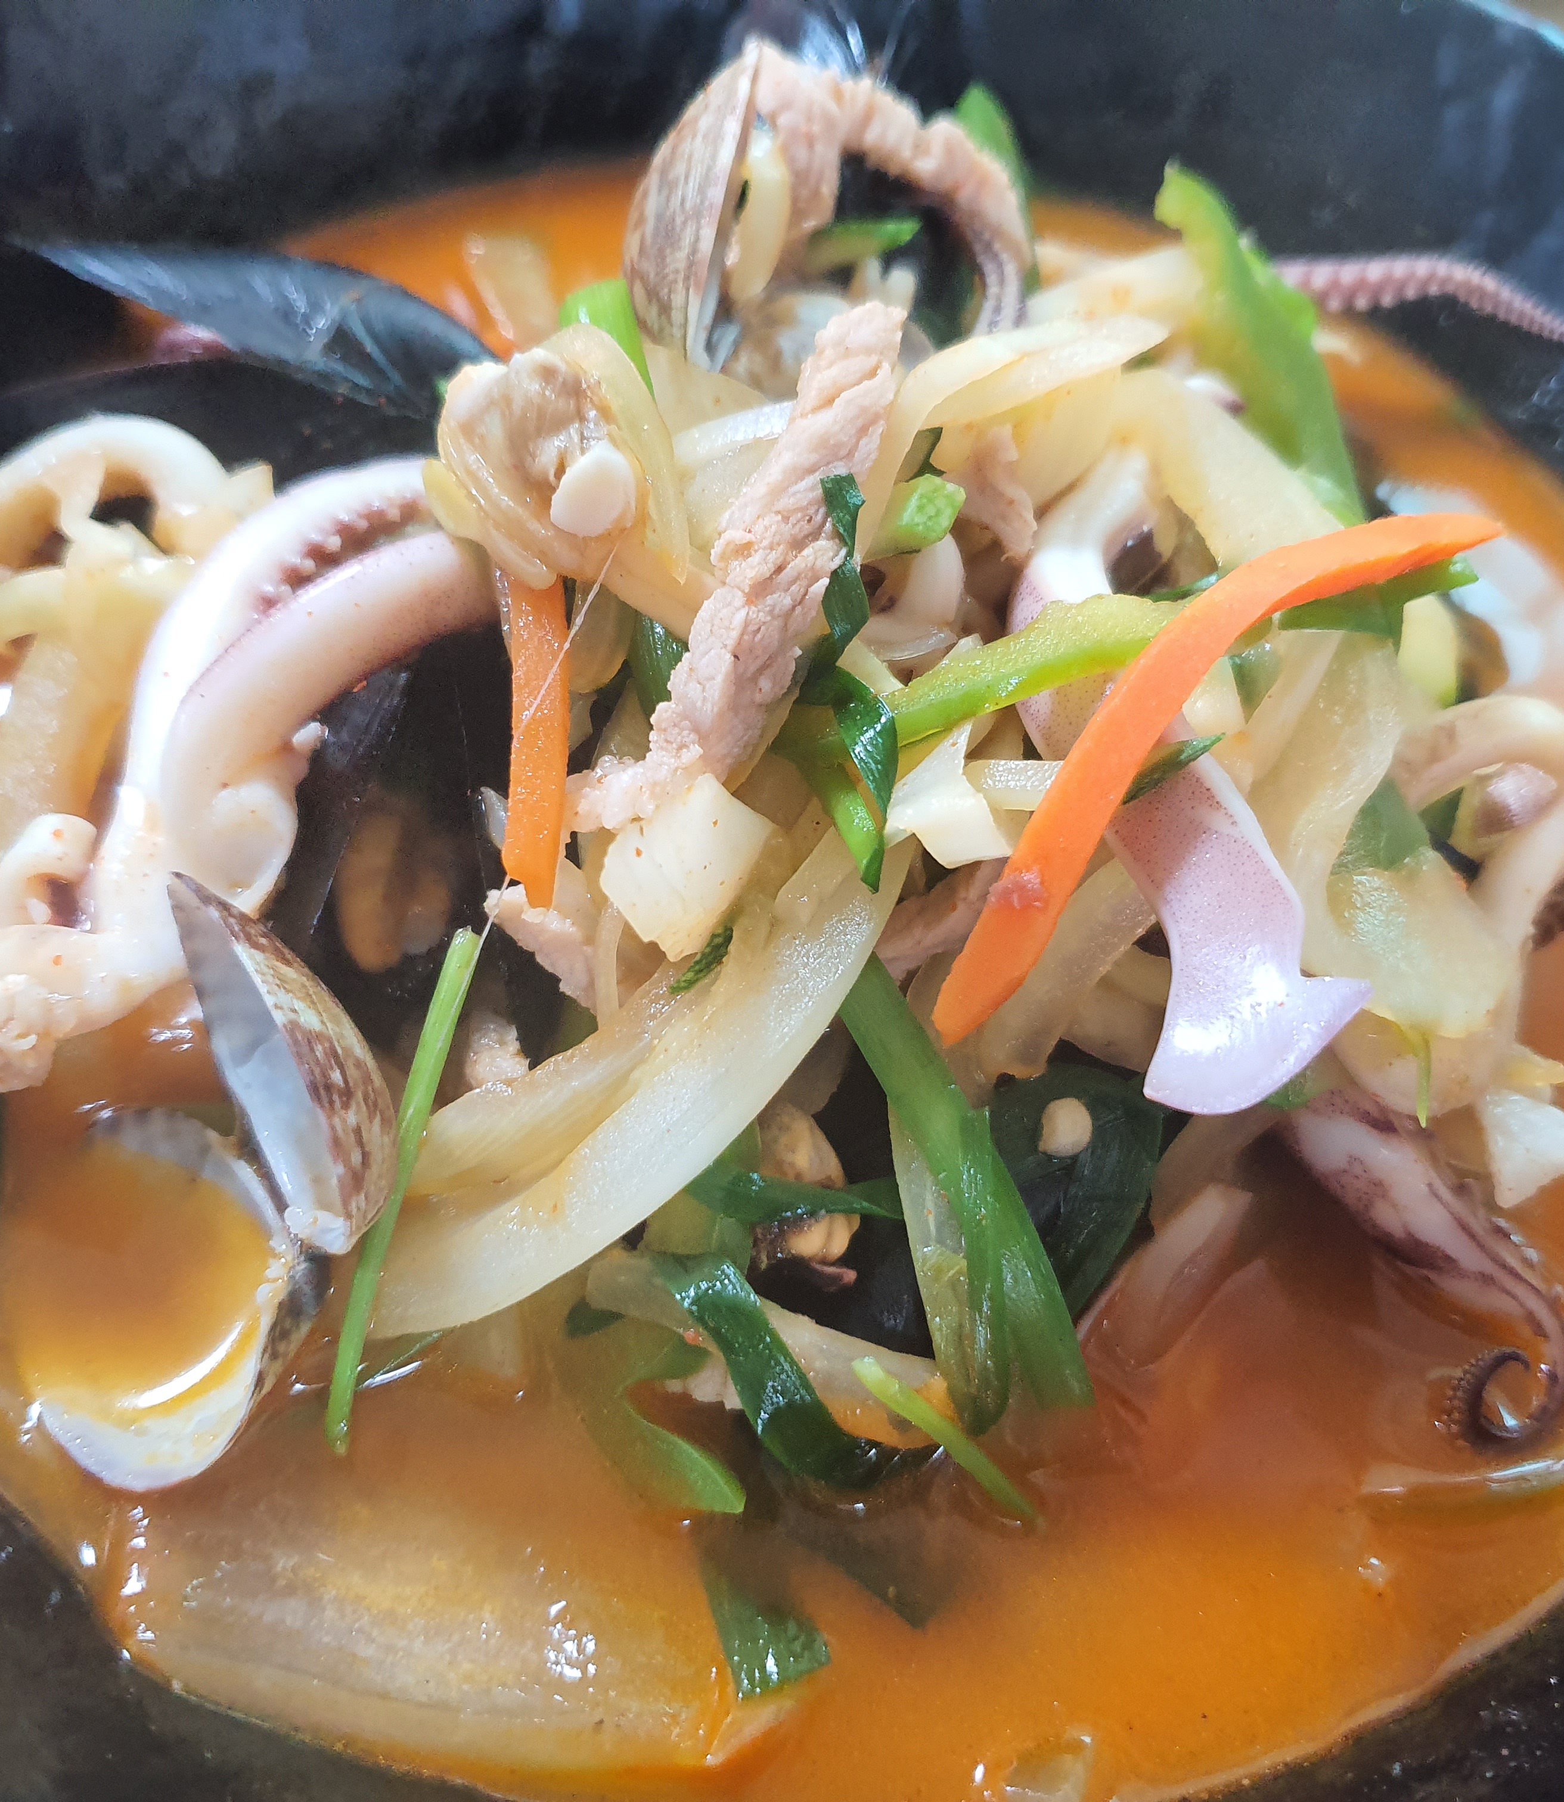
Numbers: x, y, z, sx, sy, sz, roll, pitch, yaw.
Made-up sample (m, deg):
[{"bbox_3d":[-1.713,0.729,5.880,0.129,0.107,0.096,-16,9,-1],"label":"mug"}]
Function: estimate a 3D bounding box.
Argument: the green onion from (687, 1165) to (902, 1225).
[{"bbox_3d":[0.001,0.023,0.141,0.017,0.005,0.006,4,57,-2],"label":"green onion"}]

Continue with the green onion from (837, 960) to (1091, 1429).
[{"bbox_3d":[0.015,0.023,0.143,0.011,0.008,0.041,-28,102,-21],"label":"green onion"}]

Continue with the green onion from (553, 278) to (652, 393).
[{"bbox_3d":[-0.018,-0.058,0.186,0.009,0.008,0.015,-20,61,-17],"label":"green onion"}]

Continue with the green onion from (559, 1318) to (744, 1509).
[{"bbox_3d":[-0.010,0.040,0.142,0.011,0.007,0.018,-39,80,-25],"label":"green onion"}]

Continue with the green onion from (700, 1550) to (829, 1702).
[{"bbox_3d":[-0.001,0.055,0.137,0.010,0.004,0.013,-16,51,-15],"label":"green onion"}]

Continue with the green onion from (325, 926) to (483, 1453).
[{"bbox_3d":[-0.030,0.023,0.142,0.003,0.003,0.042,14,88,5],"label":"green onion"}]

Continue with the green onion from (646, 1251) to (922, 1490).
[{"bbox_3d":[0.000,0.037,0.142,0.027,0.007,0.009,43,61,-6],"label":"green onion"}]

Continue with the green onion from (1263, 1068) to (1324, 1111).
[{"bbox_3d":[0.043,0.016,0.151,0.009,0.005,0.007,18,57,7],"label":"green onion"}]

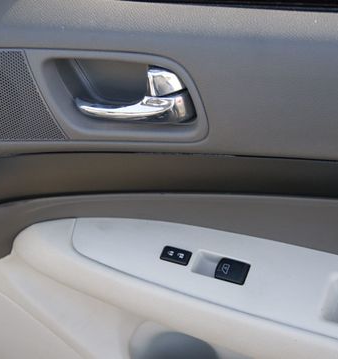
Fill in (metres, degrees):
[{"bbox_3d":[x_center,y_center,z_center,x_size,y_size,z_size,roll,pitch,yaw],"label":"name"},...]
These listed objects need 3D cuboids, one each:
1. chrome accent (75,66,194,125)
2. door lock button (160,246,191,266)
[{"bbox_3d":[-0.034,-0.083,0.755,0.119,0.050,0.036,3,26,3],"label":"chrome accent"},{"bbox_3d":[0.007,0.075,0.742,0.027,0.006,0.015,14,51,11],"label":"door lock button"}]

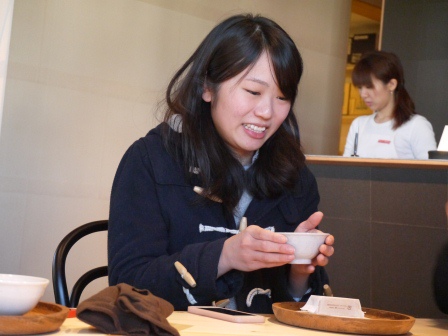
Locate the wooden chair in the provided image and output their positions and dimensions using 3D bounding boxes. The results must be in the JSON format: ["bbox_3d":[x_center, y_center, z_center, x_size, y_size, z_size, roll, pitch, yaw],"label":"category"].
[{"bbox_3d":[-0.080,0.530,1.840,0.420,0.830,0.500,6,-3,-30],"label":"wooden chair"}]

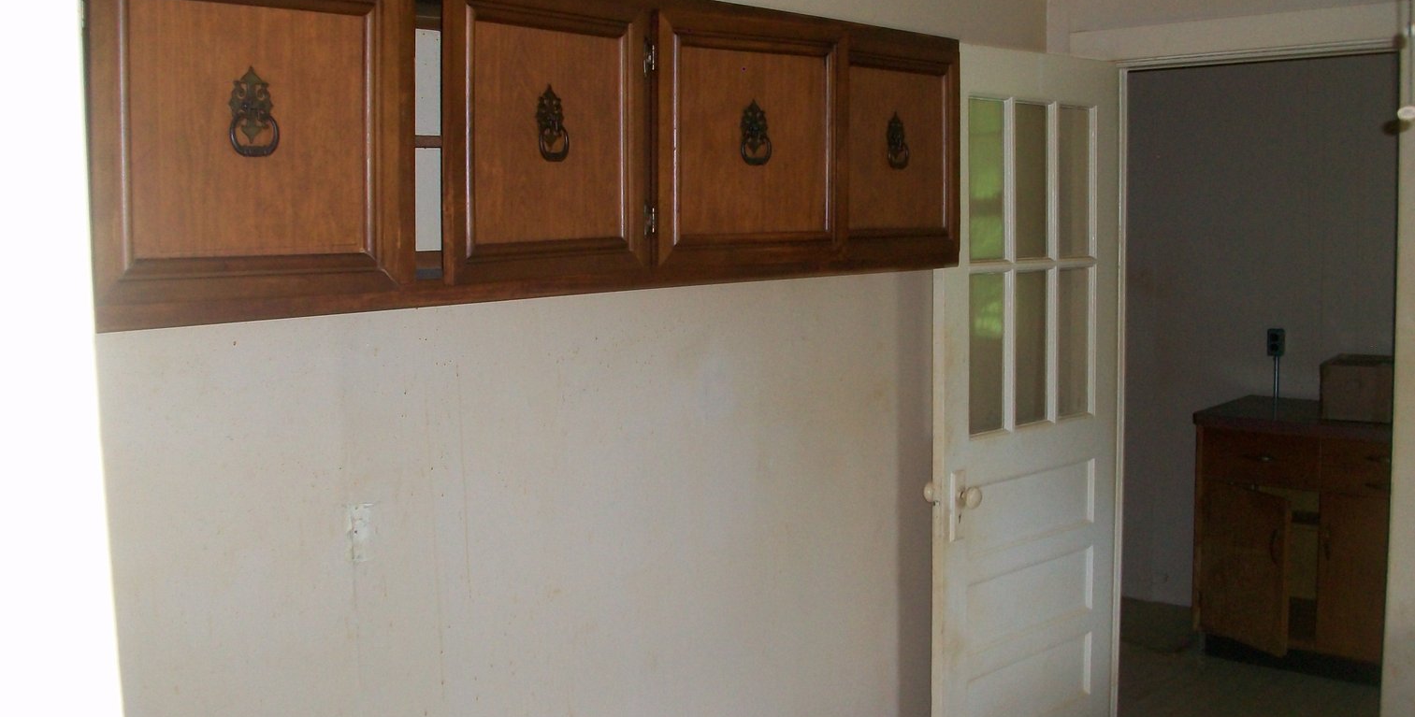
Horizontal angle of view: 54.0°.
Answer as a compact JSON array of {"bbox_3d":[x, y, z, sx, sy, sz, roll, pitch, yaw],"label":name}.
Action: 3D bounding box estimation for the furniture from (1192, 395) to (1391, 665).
[{"bbox_3d":[2.255,0.644,4.912,0.883,0.888,0.616,5,9,43],"label":"furniture"}]

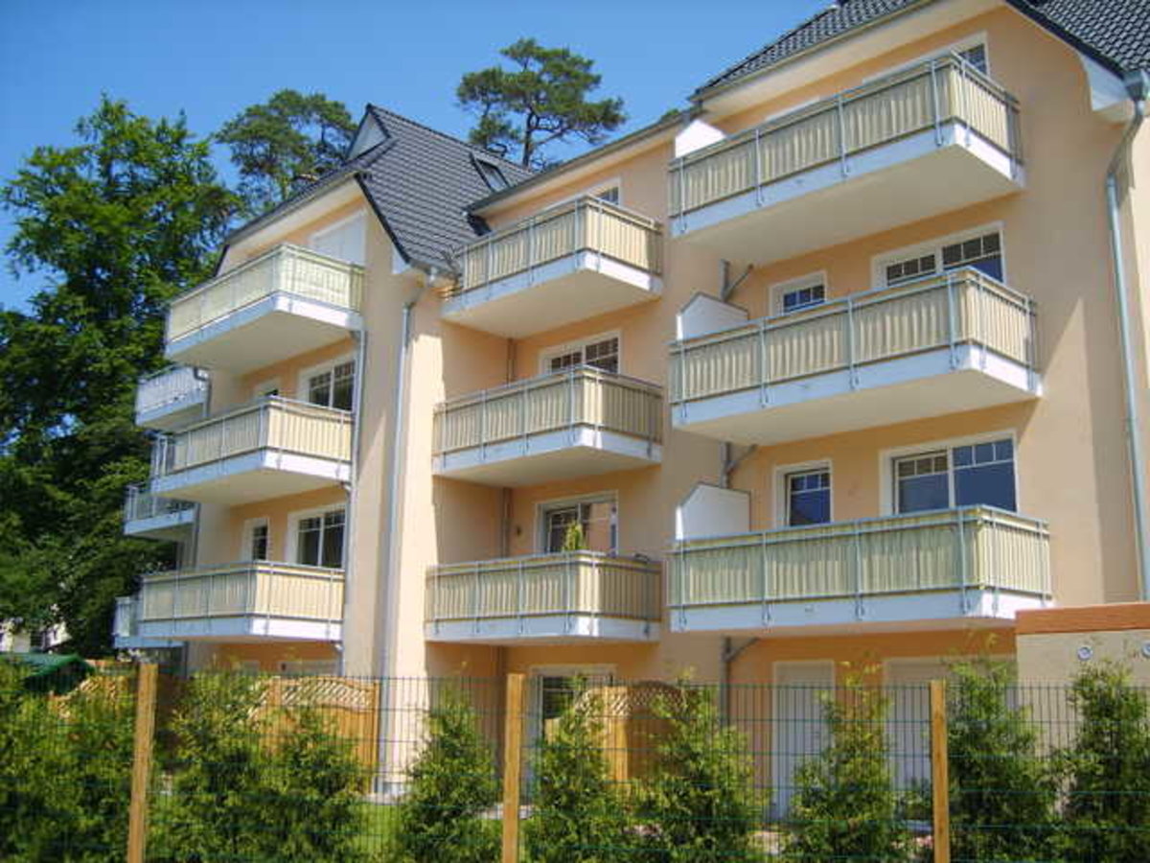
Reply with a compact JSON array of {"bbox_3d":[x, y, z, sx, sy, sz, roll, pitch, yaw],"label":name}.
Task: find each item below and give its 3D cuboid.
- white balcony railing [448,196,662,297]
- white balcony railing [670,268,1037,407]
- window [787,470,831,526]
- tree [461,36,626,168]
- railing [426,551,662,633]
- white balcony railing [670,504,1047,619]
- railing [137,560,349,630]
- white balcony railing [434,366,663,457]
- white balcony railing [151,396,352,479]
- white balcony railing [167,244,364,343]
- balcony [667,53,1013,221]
[{"bbox_3d":[-0.462,-2.819,20.112,1.792,1.014,3.689,13,-18,-43],"label":"white balcony railing"},{"bbox_3d":[3.556,-0.930,15.502,1.740,1.020,4.520,13,-18,-43],"label":"white balcony railing"},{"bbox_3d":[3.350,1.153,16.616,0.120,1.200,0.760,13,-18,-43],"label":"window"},{"bbox_3d":[-1.713,-2.294,42.031,6.500,26.468,6.500,13,-18,-43],"label":"tree"},{"bbox_3d":[-0.564,2.656,18.932,1.802,1.020,3.675,13,-18,-43],"label":"railing"},{"bbox_3d":[3.499,1.792,14.846,1.744,1.014,4.494,13,-18,-43],"label":"white balcony railing"},{"bbox_3d":[-6.156,3.076,21.226,1.703,1.014,4.328,13,-18,-43],"label":"railing"},{"bbox_3d":[-0.512,-0.072,19.560,1.802,1.020,3.675,13,-18,-43],"label":"white balcony railing"},{"bbox_3d":[-6.119,0.364,21.912,1.754,1.020,4.370,13,-18,-43],"label":"white balcony railing"},{"bbox_3d":[-6.051,-2.380,22.483,1.703,1.014,4.328,13,-18,-43],"label":"white balcony railing"},{"bbox_3d":[3.604,-3.664,16.102,1.744,1.014,4.494,13,-18,-43],"label":"balcony"}]

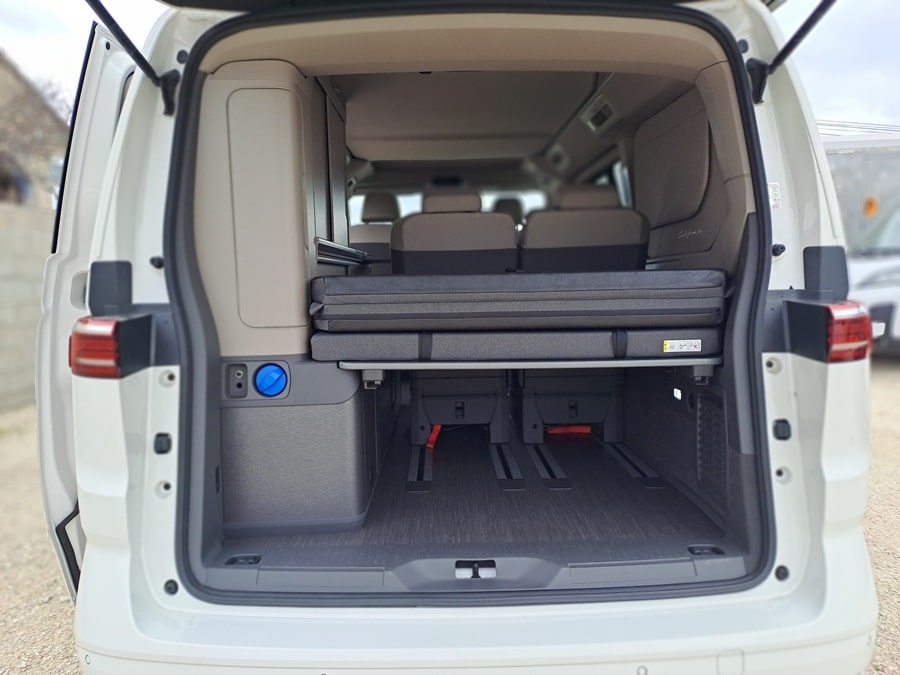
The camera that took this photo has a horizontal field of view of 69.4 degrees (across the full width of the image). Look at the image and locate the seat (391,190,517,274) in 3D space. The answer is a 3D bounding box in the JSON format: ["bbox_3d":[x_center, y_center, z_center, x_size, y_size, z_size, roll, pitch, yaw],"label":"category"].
[{"bbox_3d":[0.011,-0.107,2.855,0.500,1.030,0.700,-1,6,-2],"label":"seat"}]

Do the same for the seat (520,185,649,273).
[{"bbox_3d":[0.518,-0.116,2.869,0.500,1.030,0.700,-1,6,-2],"label":"seat"}]

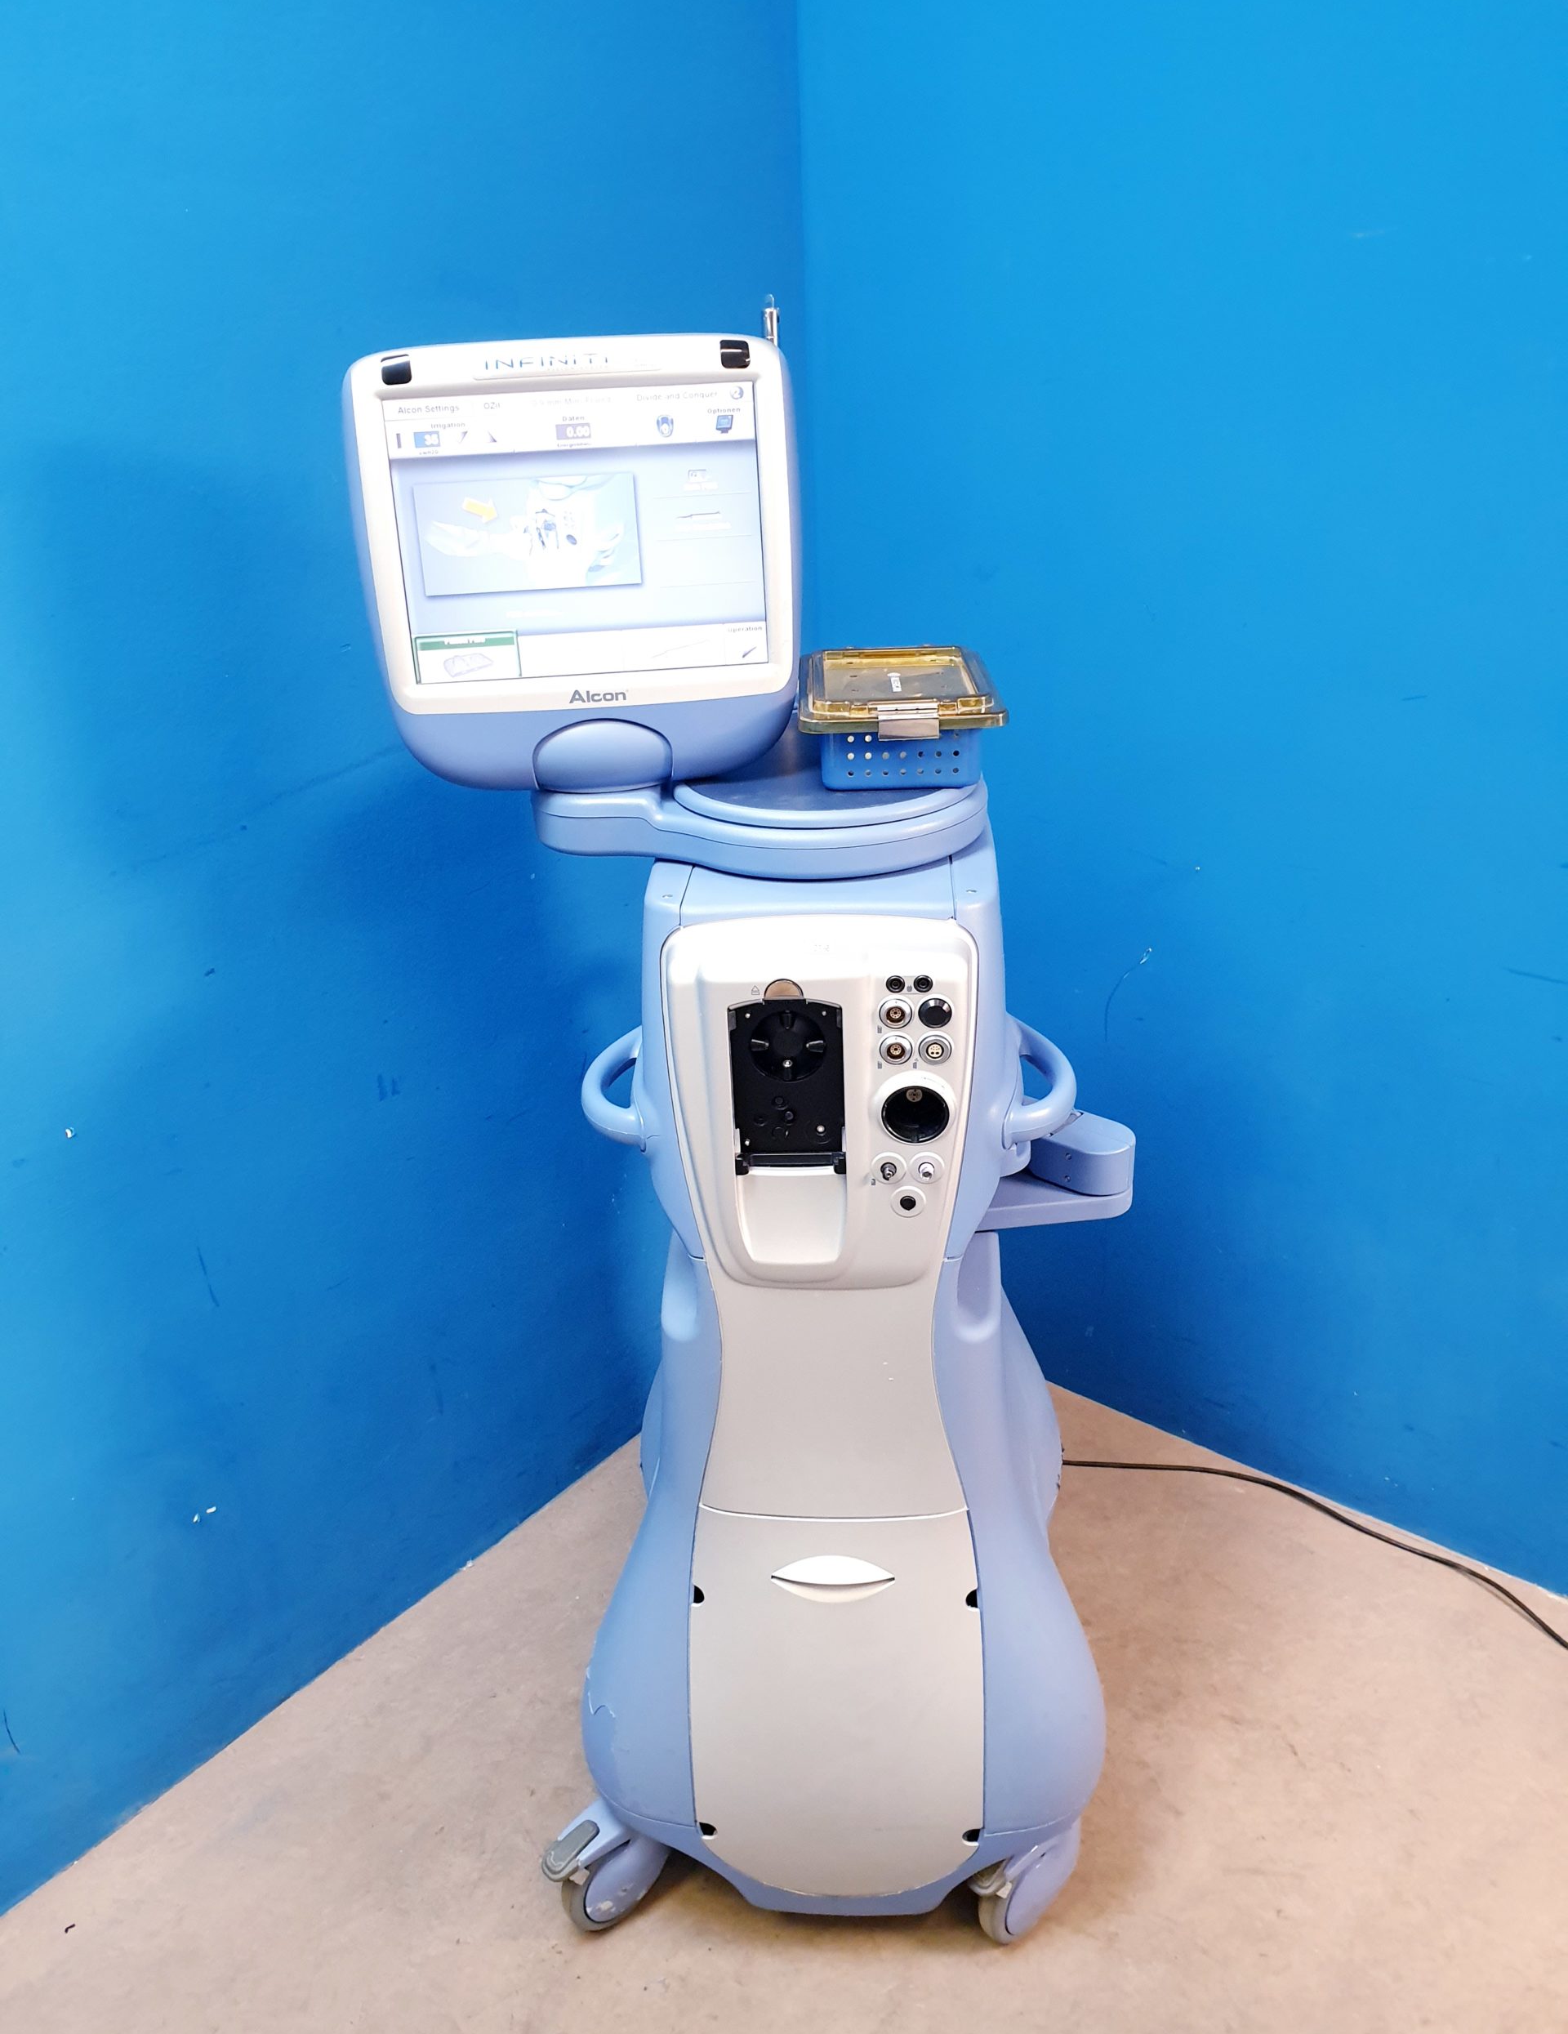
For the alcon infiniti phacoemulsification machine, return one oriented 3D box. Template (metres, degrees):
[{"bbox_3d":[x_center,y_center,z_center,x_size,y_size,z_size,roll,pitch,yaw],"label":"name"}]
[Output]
[{"bbox_3d":[0.011,0.140,1.583,0.723,1.545,0.675,-1,24,3],"label":"alcon infiniti phacoemulsification machine"}]

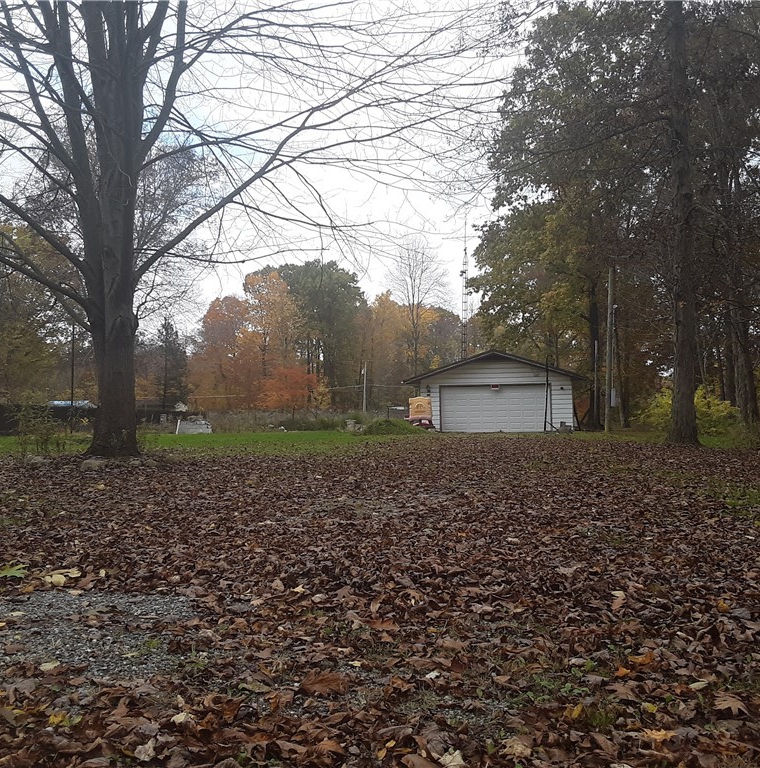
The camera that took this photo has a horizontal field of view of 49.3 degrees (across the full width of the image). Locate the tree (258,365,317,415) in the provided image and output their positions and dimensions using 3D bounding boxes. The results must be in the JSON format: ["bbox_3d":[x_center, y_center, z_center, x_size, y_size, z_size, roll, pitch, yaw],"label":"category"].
[{"bbox_3d":[-6.030,0.489,54.000,3.800,3.600,3.600,-1,-1,0],"label":"tree"}]

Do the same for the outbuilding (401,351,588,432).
[{"bbox_3d":[5.782,0.407,40.634,8.106,3.719,7.600,-2,-1,10],"label":"outbuilding"}]

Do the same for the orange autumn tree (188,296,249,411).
[{"bbox_3d":[-13.648,-2.409,70.000,5.300,9.900,5.200,-1,-1,0],"label":"orange autumn tree"}]

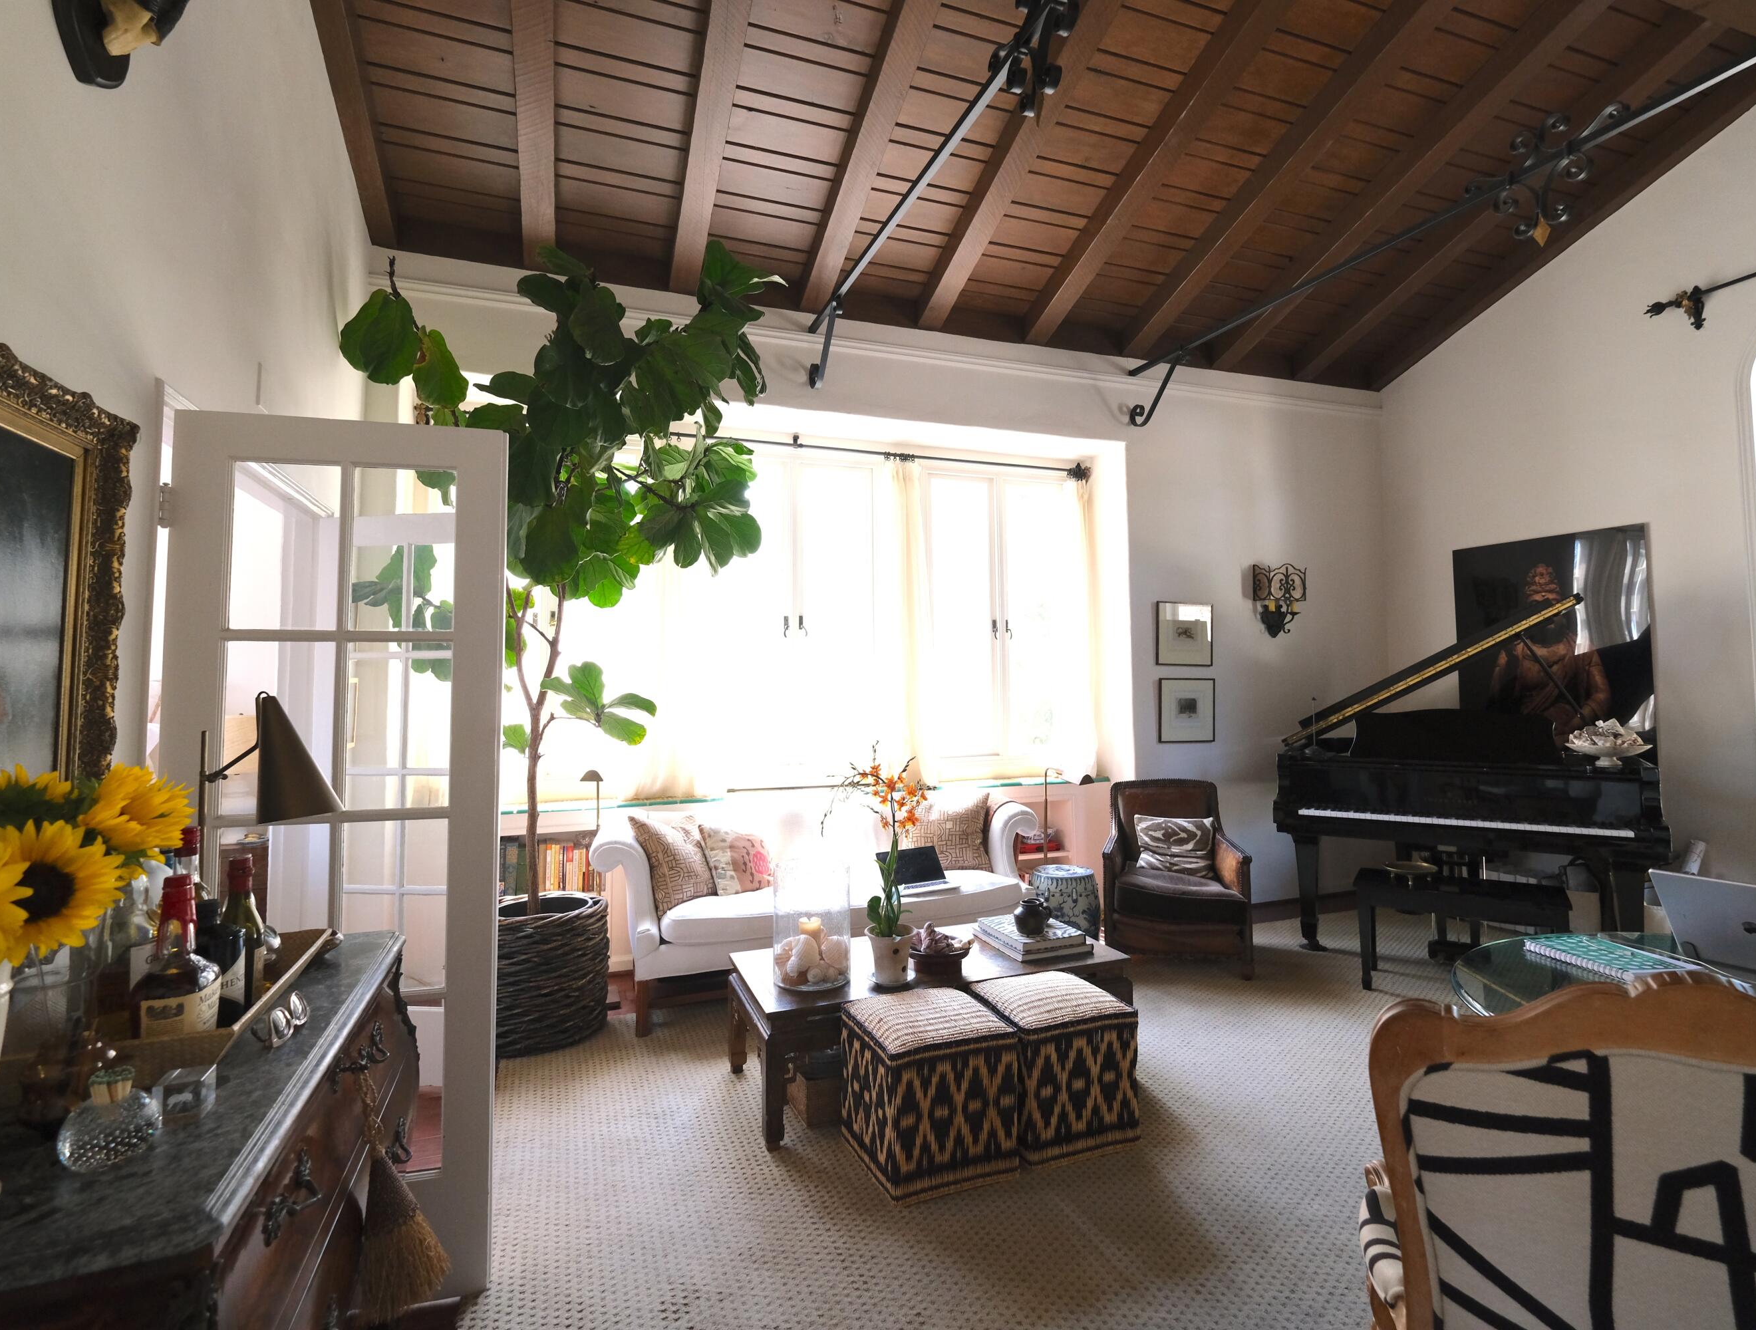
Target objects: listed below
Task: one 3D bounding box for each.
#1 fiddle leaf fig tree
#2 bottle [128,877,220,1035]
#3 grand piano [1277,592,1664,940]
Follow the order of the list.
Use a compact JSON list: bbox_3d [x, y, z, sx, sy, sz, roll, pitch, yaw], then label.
[{"bbox_3d":[-1.201,-0.306,3.373,1.600,2.570,1.300,0,-3,-19],"label":"fiddle leaf fig tree"},{"bbox_3d":[-1.022,0.439,1.217,0.092,0.254,0.092,0,-3,-19],"label":"bottle"},{"bbox_3d":[3.088,0.598,4.390,1.480,1.760,1.740,-3,-4,39],"label":"grand piano"}]

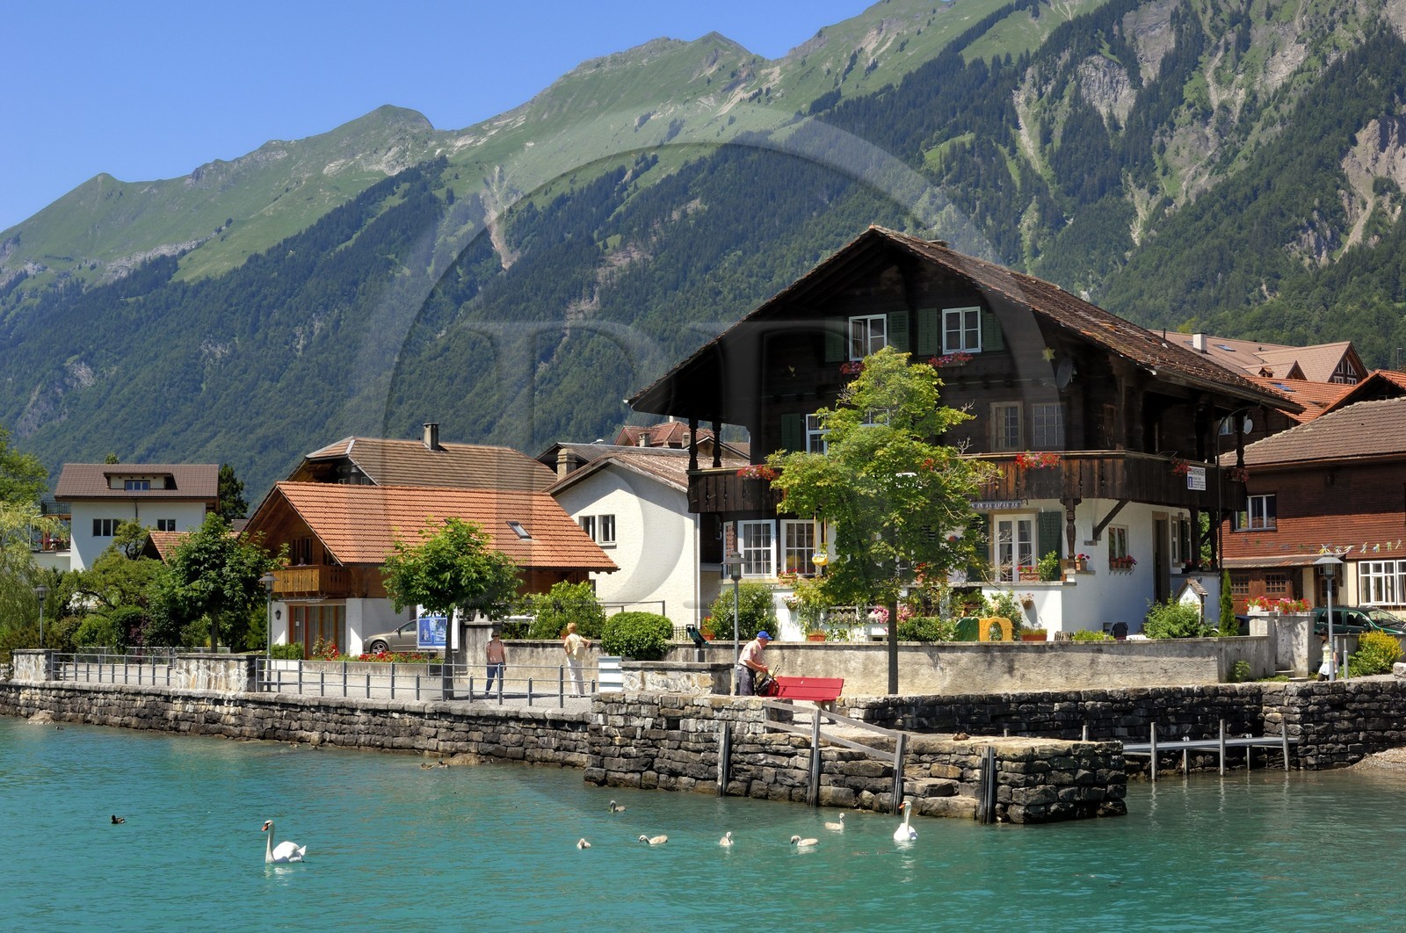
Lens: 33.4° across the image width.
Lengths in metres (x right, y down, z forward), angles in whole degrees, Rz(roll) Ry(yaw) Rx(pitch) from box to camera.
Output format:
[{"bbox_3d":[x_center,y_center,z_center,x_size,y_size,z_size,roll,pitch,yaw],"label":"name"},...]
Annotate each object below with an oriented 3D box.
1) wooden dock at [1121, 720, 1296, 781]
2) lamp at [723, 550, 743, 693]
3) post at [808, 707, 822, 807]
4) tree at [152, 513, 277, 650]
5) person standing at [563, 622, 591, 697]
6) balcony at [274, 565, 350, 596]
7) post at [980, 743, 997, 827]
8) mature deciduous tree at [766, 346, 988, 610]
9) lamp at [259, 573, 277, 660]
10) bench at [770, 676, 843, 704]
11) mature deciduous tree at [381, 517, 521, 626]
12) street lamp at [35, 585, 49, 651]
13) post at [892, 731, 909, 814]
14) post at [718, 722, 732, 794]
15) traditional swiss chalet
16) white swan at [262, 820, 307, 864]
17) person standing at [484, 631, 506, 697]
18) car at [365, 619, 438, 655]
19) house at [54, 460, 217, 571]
[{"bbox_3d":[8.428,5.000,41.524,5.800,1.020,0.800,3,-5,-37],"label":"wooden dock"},{"bbox_3d":[0.623,3.136,45.000,0.500,3.020,0.500,0,-4,0],"label":"lamp"},{"bbox_3d":[1.664,4.348,34.909,0.160,1.470,0.160,2,-5,-35],"label":"post"},{"bbox_3d":[-13.326,3.671,63.993,3.400,4.700,3.300,0,-4,0],"label":"tree"},{"bbox_3d":[-2.858,4.383,52.957,0.540,1.690,0.380,2,-4,-30],"label":"person standing"},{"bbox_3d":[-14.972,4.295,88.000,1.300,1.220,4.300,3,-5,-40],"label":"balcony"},{"bbox_3d":[4.417,4.948,36.301,0.170,1.220,0.220,7,-8,-32],"label":"post"},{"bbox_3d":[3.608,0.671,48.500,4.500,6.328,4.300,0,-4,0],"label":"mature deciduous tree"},{"bbox_3d":[-12.178,4.631,65.584,0.570,3.300,0.570,0,-4,0],"label":"lamp"},{"bbox_3d":[1.767,4.114,41.428,1.660,0.820,0.560,-4,-5,43],"label":"bench"},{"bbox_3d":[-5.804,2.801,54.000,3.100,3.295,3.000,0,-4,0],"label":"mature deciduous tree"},{"bbox_3d":[-20.604,5.165,73.004,0.480,2.980,0.480,0,-4,0],"label":"street lamp"},{"bbox_3d":[3.239,5.041,38.439,0.170,1.330,0.160,8,-7,-32],"label":"post"},{"bbox_3d":[0.357,4.771,38.000,0.170,1.200,0.160,2,-4,27],"label":"post"},{"bbox_3d":[7.598,-0.414,64.446,14.454,10.727,12.672,-2,-4,30],"label":"traditional swiss chalet"},{"bbox_3d":[-5.637,5.033,31.503,0.680,0.580,0.350,3,-5,-42],"label":"white swan"},{"bbox_3d":[-4.949,4.689,55.500,0.520,1.583,0.420,-1,-4,9],"label":"person standing"},{"bbox_3d":[-11.221,6.500,88.703,4.550,1.430,1.780,2,-4,-25],"label":"car"},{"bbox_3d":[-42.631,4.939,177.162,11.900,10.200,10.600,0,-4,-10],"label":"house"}]

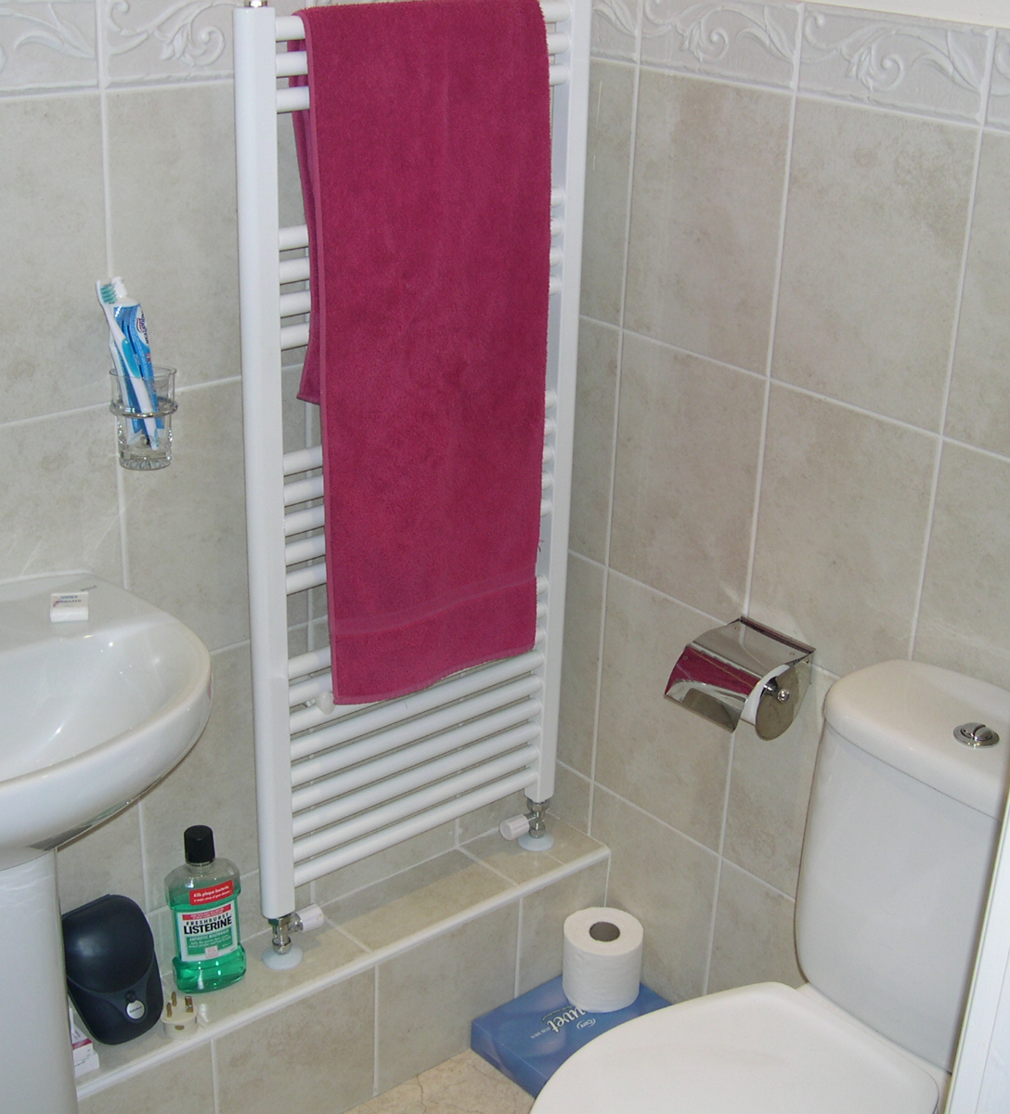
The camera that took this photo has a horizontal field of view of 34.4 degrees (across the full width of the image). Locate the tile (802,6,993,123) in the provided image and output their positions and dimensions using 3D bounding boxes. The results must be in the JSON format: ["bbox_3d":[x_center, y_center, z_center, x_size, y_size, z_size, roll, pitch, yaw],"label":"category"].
[{"bbox_3d":[0.416,-0.530,1.751,0.011,0.099,0.250,-17,29,-37],"label":"tile"}]

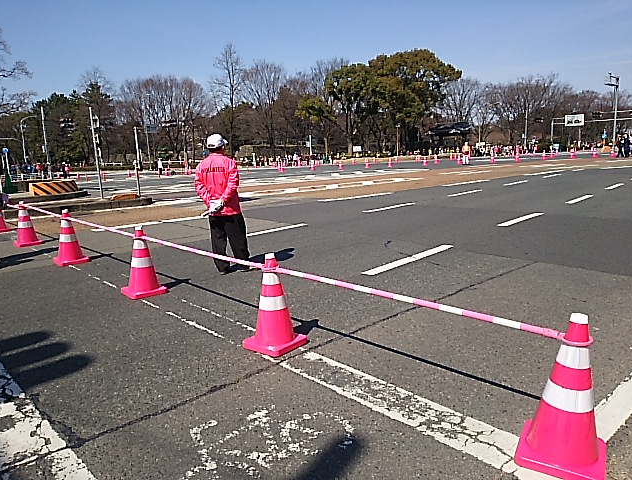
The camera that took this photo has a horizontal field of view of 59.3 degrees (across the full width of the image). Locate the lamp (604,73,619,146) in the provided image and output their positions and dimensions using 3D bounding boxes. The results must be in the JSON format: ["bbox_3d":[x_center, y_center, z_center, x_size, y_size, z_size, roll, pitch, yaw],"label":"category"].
[{"bbox_3d":[33.085,-14.410,62.000,1.400,8.620,0.600,-3,10,0],"label":"lamp"}]

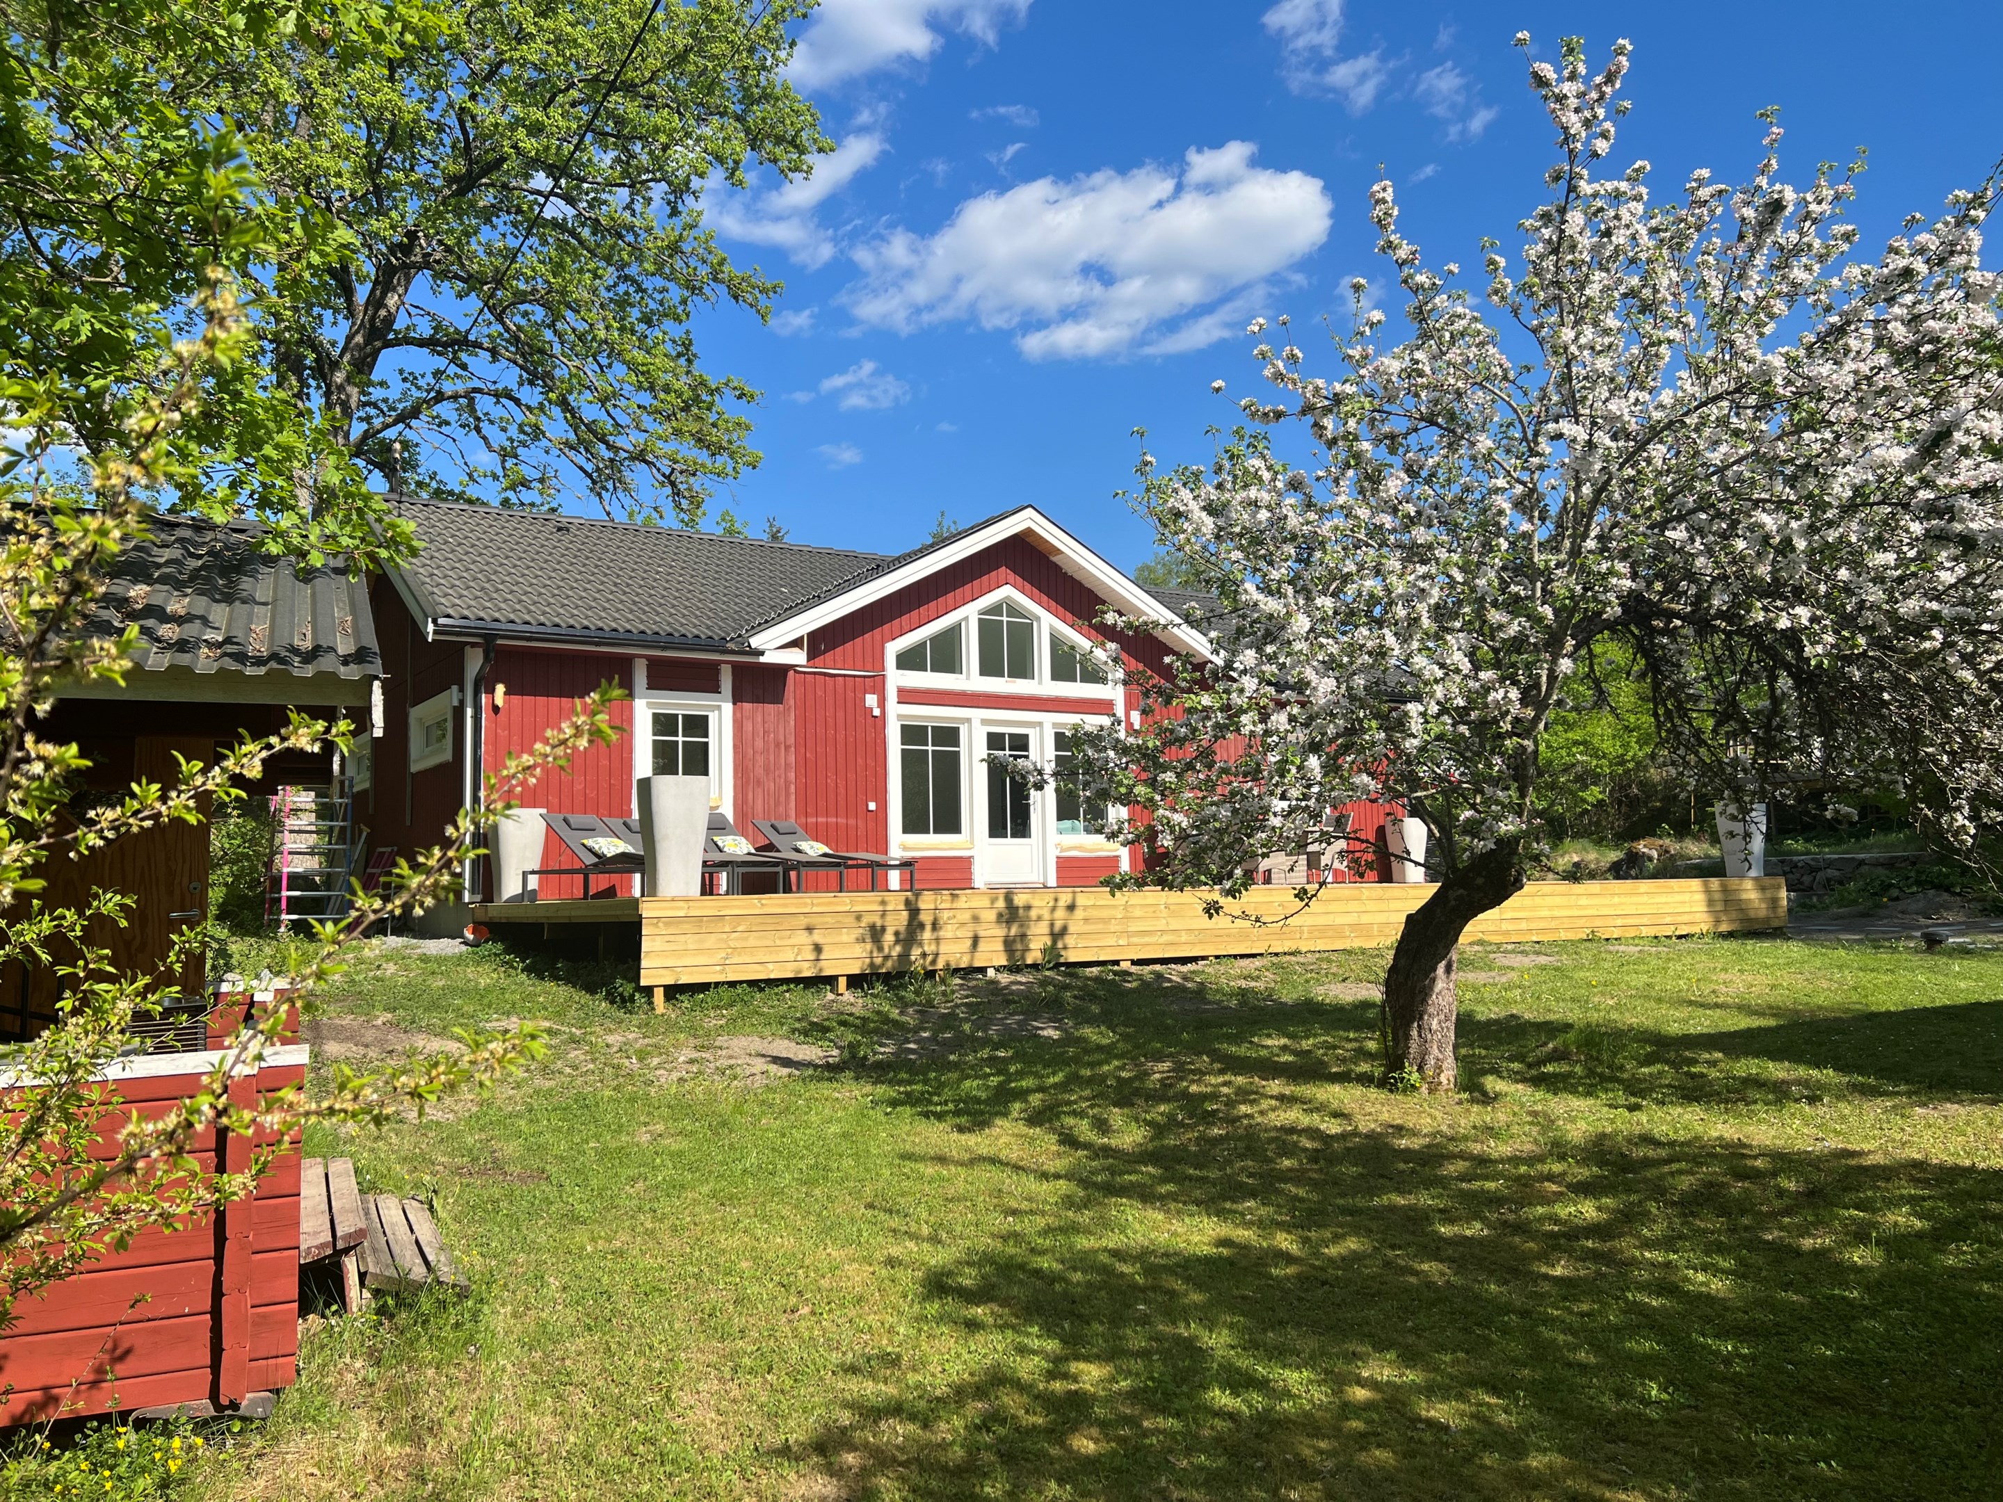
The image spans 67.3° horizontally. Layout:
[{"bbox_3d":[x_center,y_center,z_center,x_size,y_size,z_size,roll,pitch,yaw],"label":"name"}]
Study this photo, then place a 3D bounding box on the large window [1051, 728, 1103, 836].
[{"bbox_3d":[1.103,0.431,20.480,0.970,1.450,0.100,3,-7,-34],"label":"large window"}]

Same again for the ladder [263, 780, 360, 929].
[{"bbox_3d":[-8.707,1.360,18.895,0.720,1.840,1.600,3,-7,-34],"label":"ladder"}]

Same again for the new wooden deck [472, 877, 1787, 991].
[{"bbox_3d":[2.646,2.032,18.275,16.400,0.700,4.950,3,-7,-34],"label":"new wooden deck"}]

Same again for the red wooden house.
[{"bbox_3d":[-1.599,-0.229,22.901,15.500,5.500,8.000,3,-7,-34],"label":"red wooden house"}]

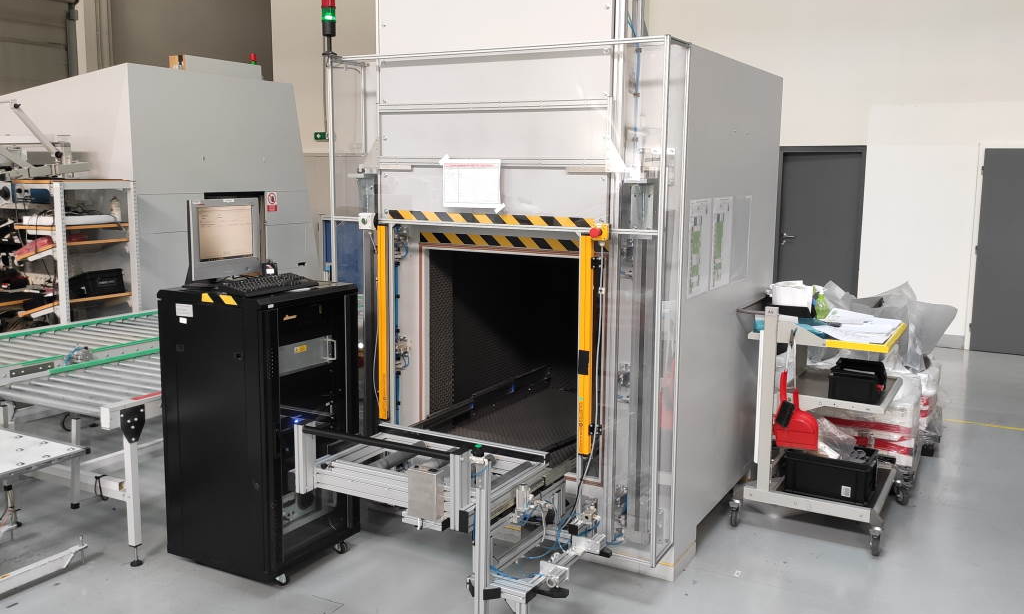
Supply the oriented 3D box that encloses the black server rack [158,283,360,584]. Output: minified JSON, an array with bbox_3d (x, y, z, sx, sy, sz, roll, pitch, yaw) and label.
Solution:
[{"bbox_3d":[-1.127,0.528,3.502,0.600,1.236,0.600,5,9,28],"label":"black server rack"}]

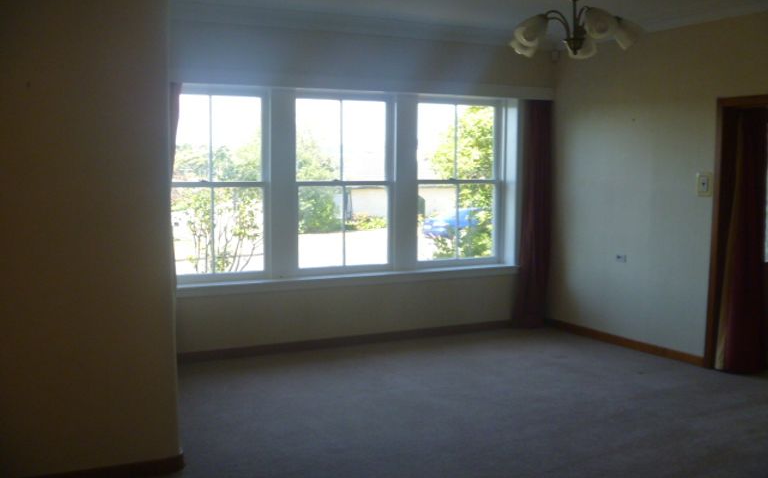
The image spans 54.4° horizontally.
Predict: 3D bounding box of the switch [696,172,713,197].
[{"bbox_3d":[2.409,-0.409,5.632,0.024,0.179,0.140,-3,6,-26],"label":"switch"}]

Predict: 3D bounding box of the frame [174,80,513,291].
[{"bbox_3d":[-0.248,-0.472,6.467,3.283,1.566,0.182,-3,6,-26],"label":"frame"}]

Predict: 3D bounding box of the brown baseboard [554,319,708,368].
[{"bbox_3d":[2.033,0.877,6.532,0.030,0.076,1.847,-3,6,-26],"label":"brown baseboard"}]

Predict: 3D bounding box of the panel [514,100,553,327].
[{"bbox_3d":[1.447,-0.229,7.109,0.350,2.143,0.152,-3,6,-26],"label":"panel"}]

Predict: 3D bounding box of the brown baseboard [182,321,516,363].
[{"bbox_3d":[-0.165,0.882,6.514,3.329,0.076,0.030,-3,6,-26],"label":"brown baseboard"}]

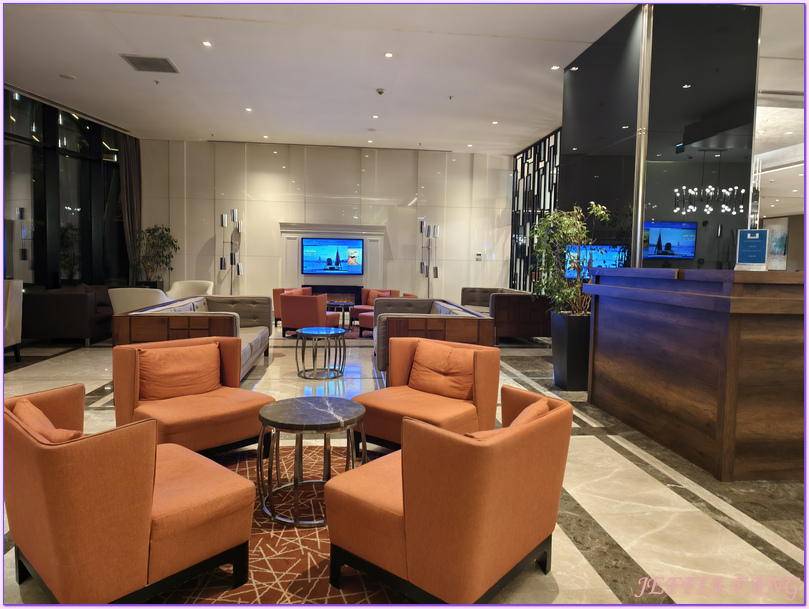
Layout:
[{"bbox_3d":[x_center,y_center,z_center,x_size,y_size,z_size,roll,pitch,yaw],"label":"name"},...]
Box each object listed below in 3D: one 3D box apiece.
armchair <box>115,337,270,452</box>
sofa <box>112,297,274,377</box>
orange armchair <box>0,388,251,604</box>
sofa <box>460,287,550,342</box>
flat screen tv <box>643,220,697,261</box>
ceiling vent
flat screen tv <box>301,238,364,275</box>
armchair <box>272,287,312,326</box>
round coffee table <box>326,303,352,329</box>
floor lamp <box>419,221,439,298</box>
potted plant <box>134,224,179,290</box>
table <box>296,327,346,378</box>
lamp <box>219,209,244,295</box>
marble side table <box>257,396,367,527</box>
[{"bbox_3d":[-1.197,0.571,3.088,0.634,0.675,0.627,4,5,39],"label":"armchair"},{"bbox_3d":[-1.951,0.359,5.452,0.940,0.732,2.438,0,4,-8],"label":"sofa"},{"bbox_3d":[-0.962,0.663,1.870,0.627,0.675,0.634,5,6,42],"label":"orange armchair"},{"bbox_3d":[1.652,0.164,9.220,0.959,0.782,2.066,1,4,-7],"label":"sofa"},{"bbox_3d":[2.801,-0.672,5.655,0.571,0.407,0.057,1,4,-5],"label":"flat screen tv"},{"bbox_3d":[-3.171,-3.017,6.734,0.565,0.040,0.546,1,4,-7],"label":"ceiling vent"},{"bbox_3d":[-1.491,-0.990,11.238,1.283,0.753,0.070,1,4,-7],"label":"flat screen tv"},{"bbox_3d":[-1.942,0.068,9.947,0.685,0.716,0.664,5,6,40],"label":"armchair"},{"bbox_3d":[-1.131,0.214,9.529,0.498,0.460,0.498,1,4,-5],"label":"round coffee table"},{"bbox_3d":[0.505,-0.675,11.282,0.406,2.091,0.394,1,4,-7],"label":"floor lamp"},{"bbox_3d":[-5.341,-0.746,11.598,0.920,1.940,0.897,1,4,-5],"label":"potted plant"},{"bbox_3d":[-0.901,0.527,5.838,0.541,0.476,0.541,1,4,-7],"label":"table"},{"bbox_3d":[-3.768,-0.919,11.756,0.494,2.312,0.460,1,4,-5],"label":"lamp"},{"bbox_3d":[-0.436,0.729,2.577,0.498,0.460,0.498,1,4,-5],"label":"marble side table"}]

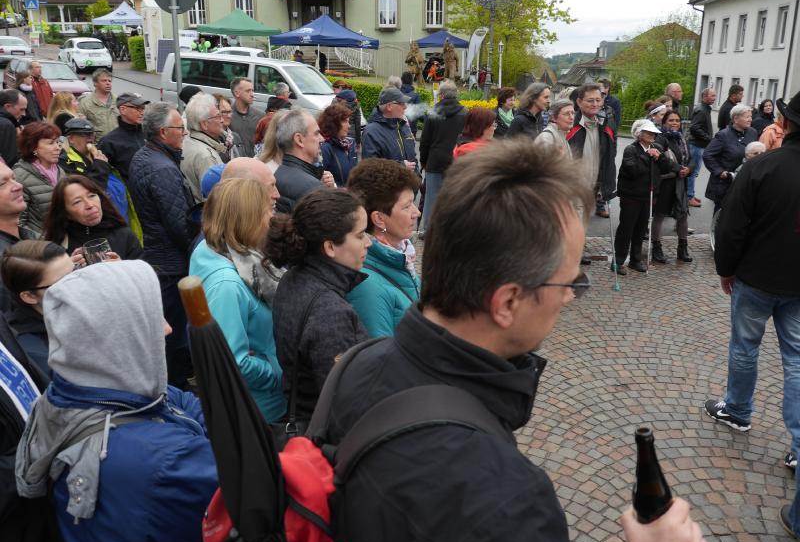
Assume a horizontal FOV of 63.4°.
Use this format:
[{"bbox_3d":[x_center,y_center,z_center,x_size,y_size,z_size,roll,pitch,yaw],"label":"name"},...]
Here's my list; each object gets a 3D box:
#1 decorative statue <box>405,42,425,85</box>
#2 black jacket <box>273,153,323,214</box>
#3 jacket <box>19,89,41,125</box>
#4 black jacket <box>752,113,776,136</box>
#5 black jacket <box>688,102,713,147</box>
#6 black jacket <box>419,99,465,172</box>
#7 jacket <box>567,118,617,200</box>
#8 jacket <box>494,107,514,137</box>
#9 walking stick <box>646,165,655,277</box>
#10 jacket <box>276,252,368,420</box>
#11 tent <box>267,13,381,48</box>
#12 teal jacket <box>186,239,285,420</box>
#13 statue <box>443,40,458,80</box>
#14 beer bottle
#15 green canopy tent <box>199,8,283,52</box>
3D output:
[{"bbox_3d":[0.650,-9.277,29.000,0.850,1.950,0.650,1,17,0],"label":"decorative statue"},{"bbox_3d":[-0.502,-0.279,3.200,0.360,0.700,0.500,-3,17,-11],"label":"black jacket"},{"bbox_3d":[-5.482,-2.411,9.600,0.280,0.650,0.440,7,18,21],"label":"jacket"},{"bbox_3d":[5.256,-1.921,9.279,0.480,0.660,0.300,0,17,-2],"label":"black jacket"},{"bbox_3d":[4.524,-2.167,9.709,0.320,0.660,0.480,9,19,25],"label":"black jacket"},{"bbox_3d":[0.473,-1.508,7.200,0.550,0.870,0.340,-1,17,-5],"label":"black jacket"},{"bbox_3d":[1.655,-0.965,5.650,0.500,0.740,0.330,-2,17,-7],"label":"jacket"},{"bbox_3d":[1.263,-1.544,7.600,0.320,0.660,0.460,12,20,33],"label":"jacket"},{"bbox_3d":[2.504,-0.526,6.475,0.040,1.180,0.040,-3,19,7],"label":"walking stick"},{"bbox_3d":[-0.247,0.228,2.014,0.290,0.620,0.430,-5,18,-17],"label":"jacket"},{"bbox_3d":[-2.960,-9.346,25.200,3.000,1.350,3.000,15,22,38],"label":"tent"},{"bbox_3d":[-0.595,0.210,2.400,0.350,0.660,0.460,-6,18,-21],"label":"teal jacket"},{"bbox_3d":[2.263,-9.411,29.000,0.700,1.950,0.650,0,17,0],"label":"statue"},{"bbox_3d":[0.378,0.348,0.980,0.064,0.245,0.064,-10,17,3],"label":"beer bottle"},{"bbox_3d":[-6.756,-9.559,27.435,3.000,3.000,3.000,-8,19,-27],"label":"green canopy tent"}]

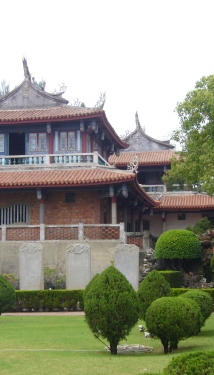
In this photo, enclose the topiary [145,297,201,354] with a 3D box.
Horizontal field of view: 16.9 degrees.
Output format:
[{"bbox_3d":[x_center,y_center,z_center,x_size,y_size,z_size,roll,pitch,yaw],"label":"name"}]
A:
[{"bbox_3d":[1.484,3.078,16.036,1.275,1.279,1.275,0,-7,0],"label":"topiary"}]

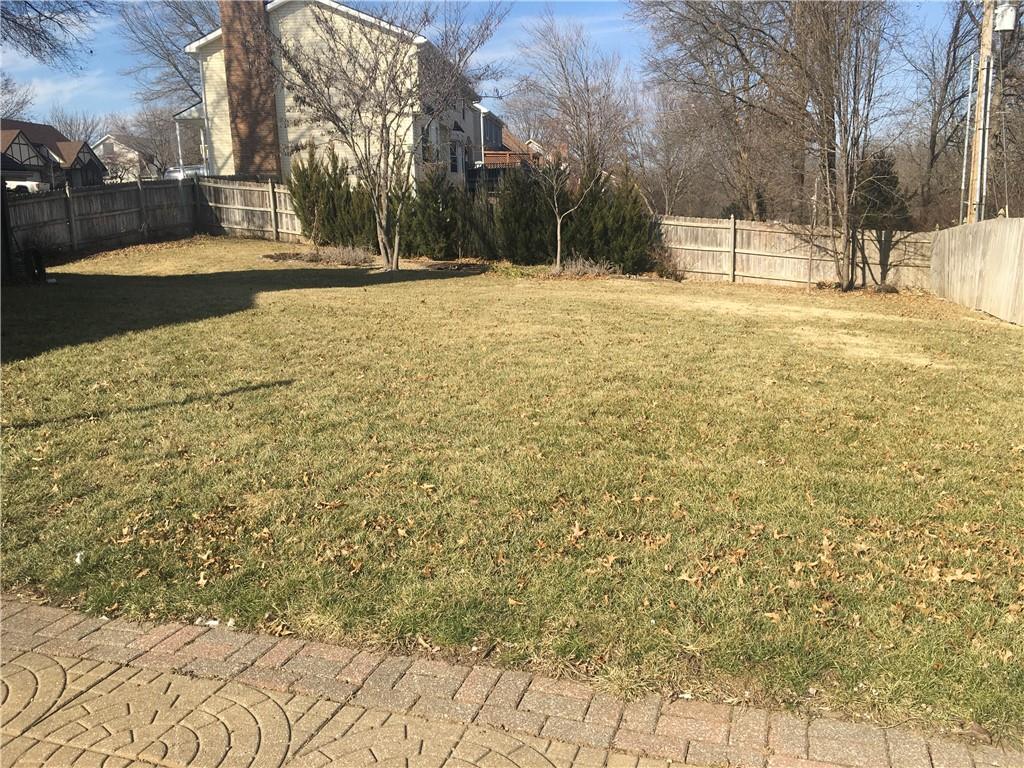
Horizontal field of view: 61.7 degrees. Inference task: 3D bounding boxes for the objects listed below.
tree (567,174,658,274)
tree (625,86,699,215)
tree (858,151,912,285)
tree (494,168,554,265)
[{"bbox_3d":[2.695,-4.262,23.003,2.470,2.640,2.470,1,11,7],"label":"tree"},{"bbox_3d":[5.143,-7.223,29.512,2.550,5.760,2.550,1,11,10],"label":"tree"},{"bbox_3d":[10.886,-4.829,25.004,1.570,3.840,1.570,4,12,23],"label":"tree"},{"bbox_3d":[0.344,-4.581,23.603,1.650,2.620,1.650,-1,11,1],"label":"tree"}]

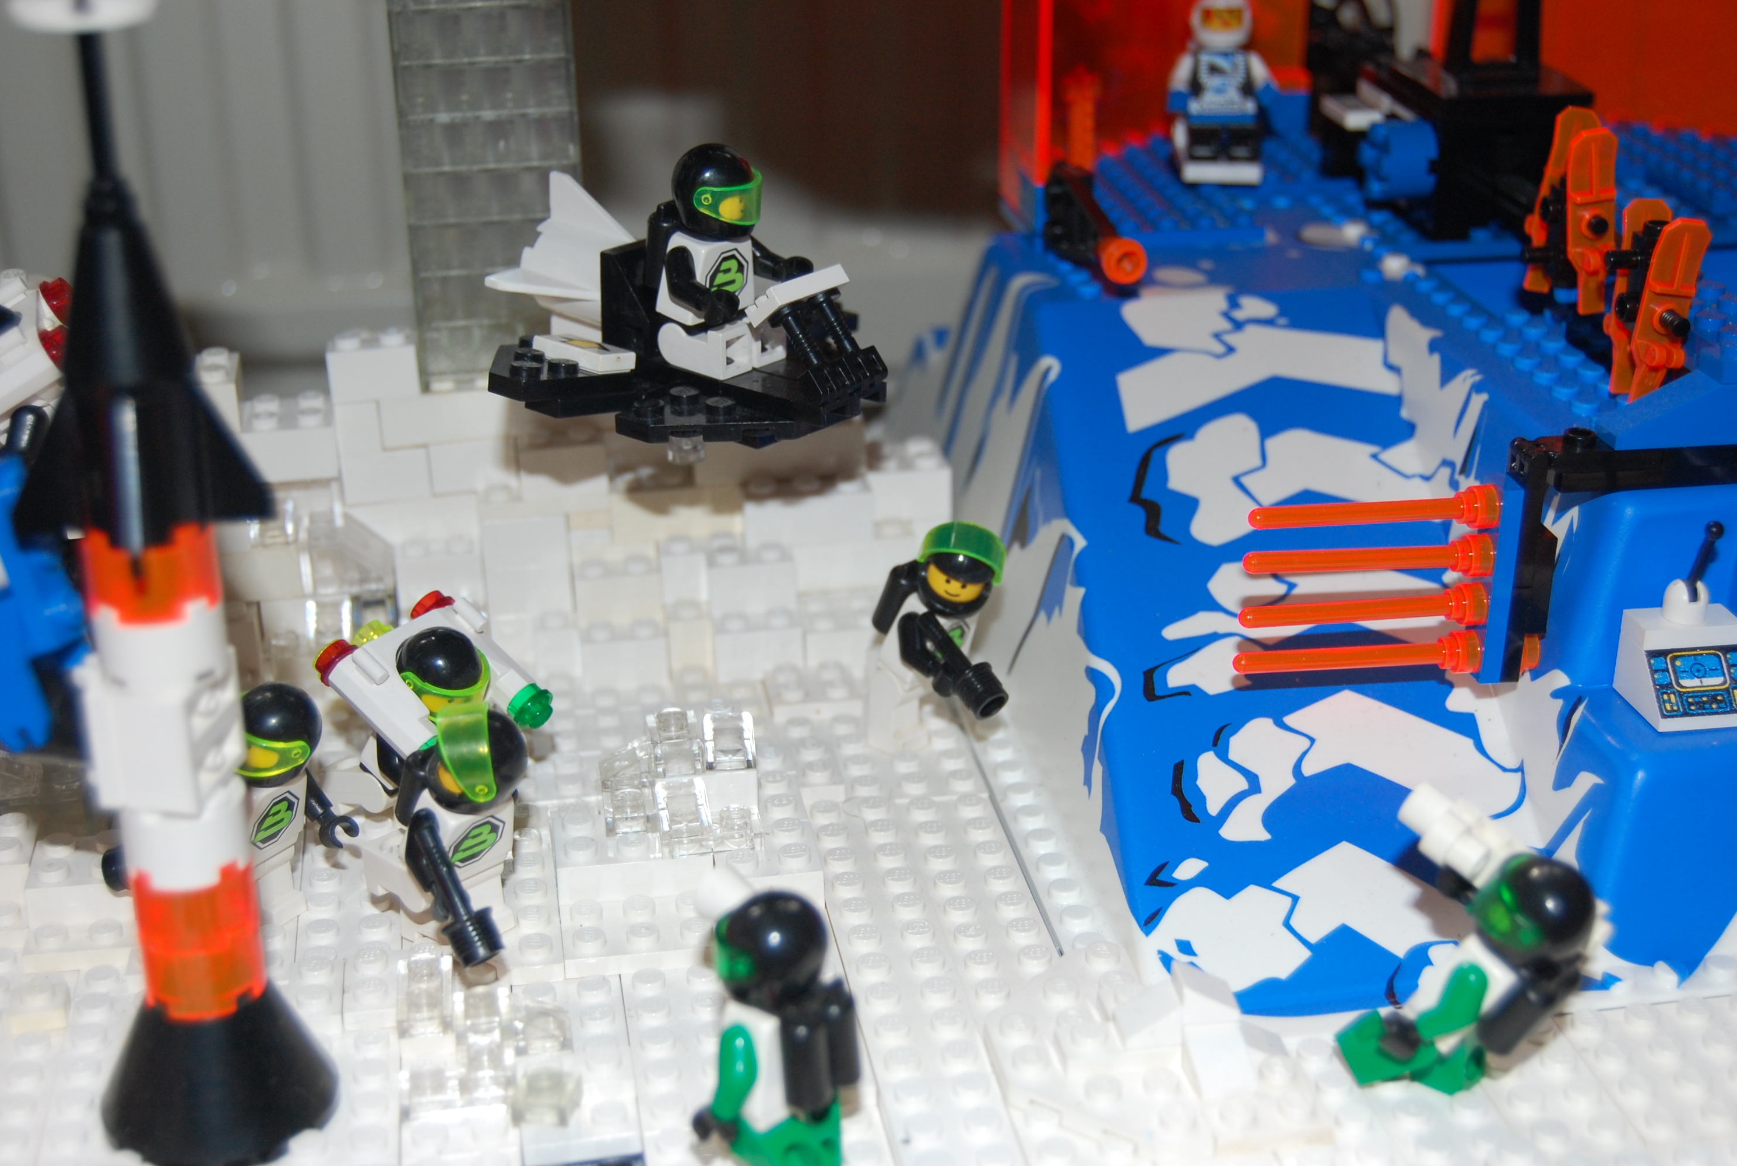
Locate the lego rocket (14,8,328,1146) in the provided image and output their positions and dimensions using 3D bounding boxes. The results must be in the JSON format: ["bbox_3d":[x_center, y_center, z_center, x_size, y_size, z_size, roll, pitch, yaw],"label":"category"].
[{"bbox_3d":[-0.088,0.002,0.313,0.032,0.143,0.032,-4,24,-8],"label":"lego rocket"}]

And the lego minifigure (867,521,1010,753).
[{"bbox_3d":[0.011,0.009,0.427,0.023,0.040,0.026,-17,29,-34],"label":"lego minifigure"}]

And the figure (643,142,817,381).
[{"bbox_3d":[-0.025,-0.055,0.422,0.023,0.035,0.024,19,30,38],"label":"figure"}]

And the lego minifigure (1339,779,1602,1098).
[{"bbox_3d":[0.079,0.048,0.333,0.033,0.037,0.023,5,24,12],"label":"lego minifigure"}]

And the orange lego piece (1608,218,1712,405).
[{"bbox_3d":[0.129,-0.044,0.409,0.008,0.033,0.005,2,23,-11],"label":"orange lego piece"}]

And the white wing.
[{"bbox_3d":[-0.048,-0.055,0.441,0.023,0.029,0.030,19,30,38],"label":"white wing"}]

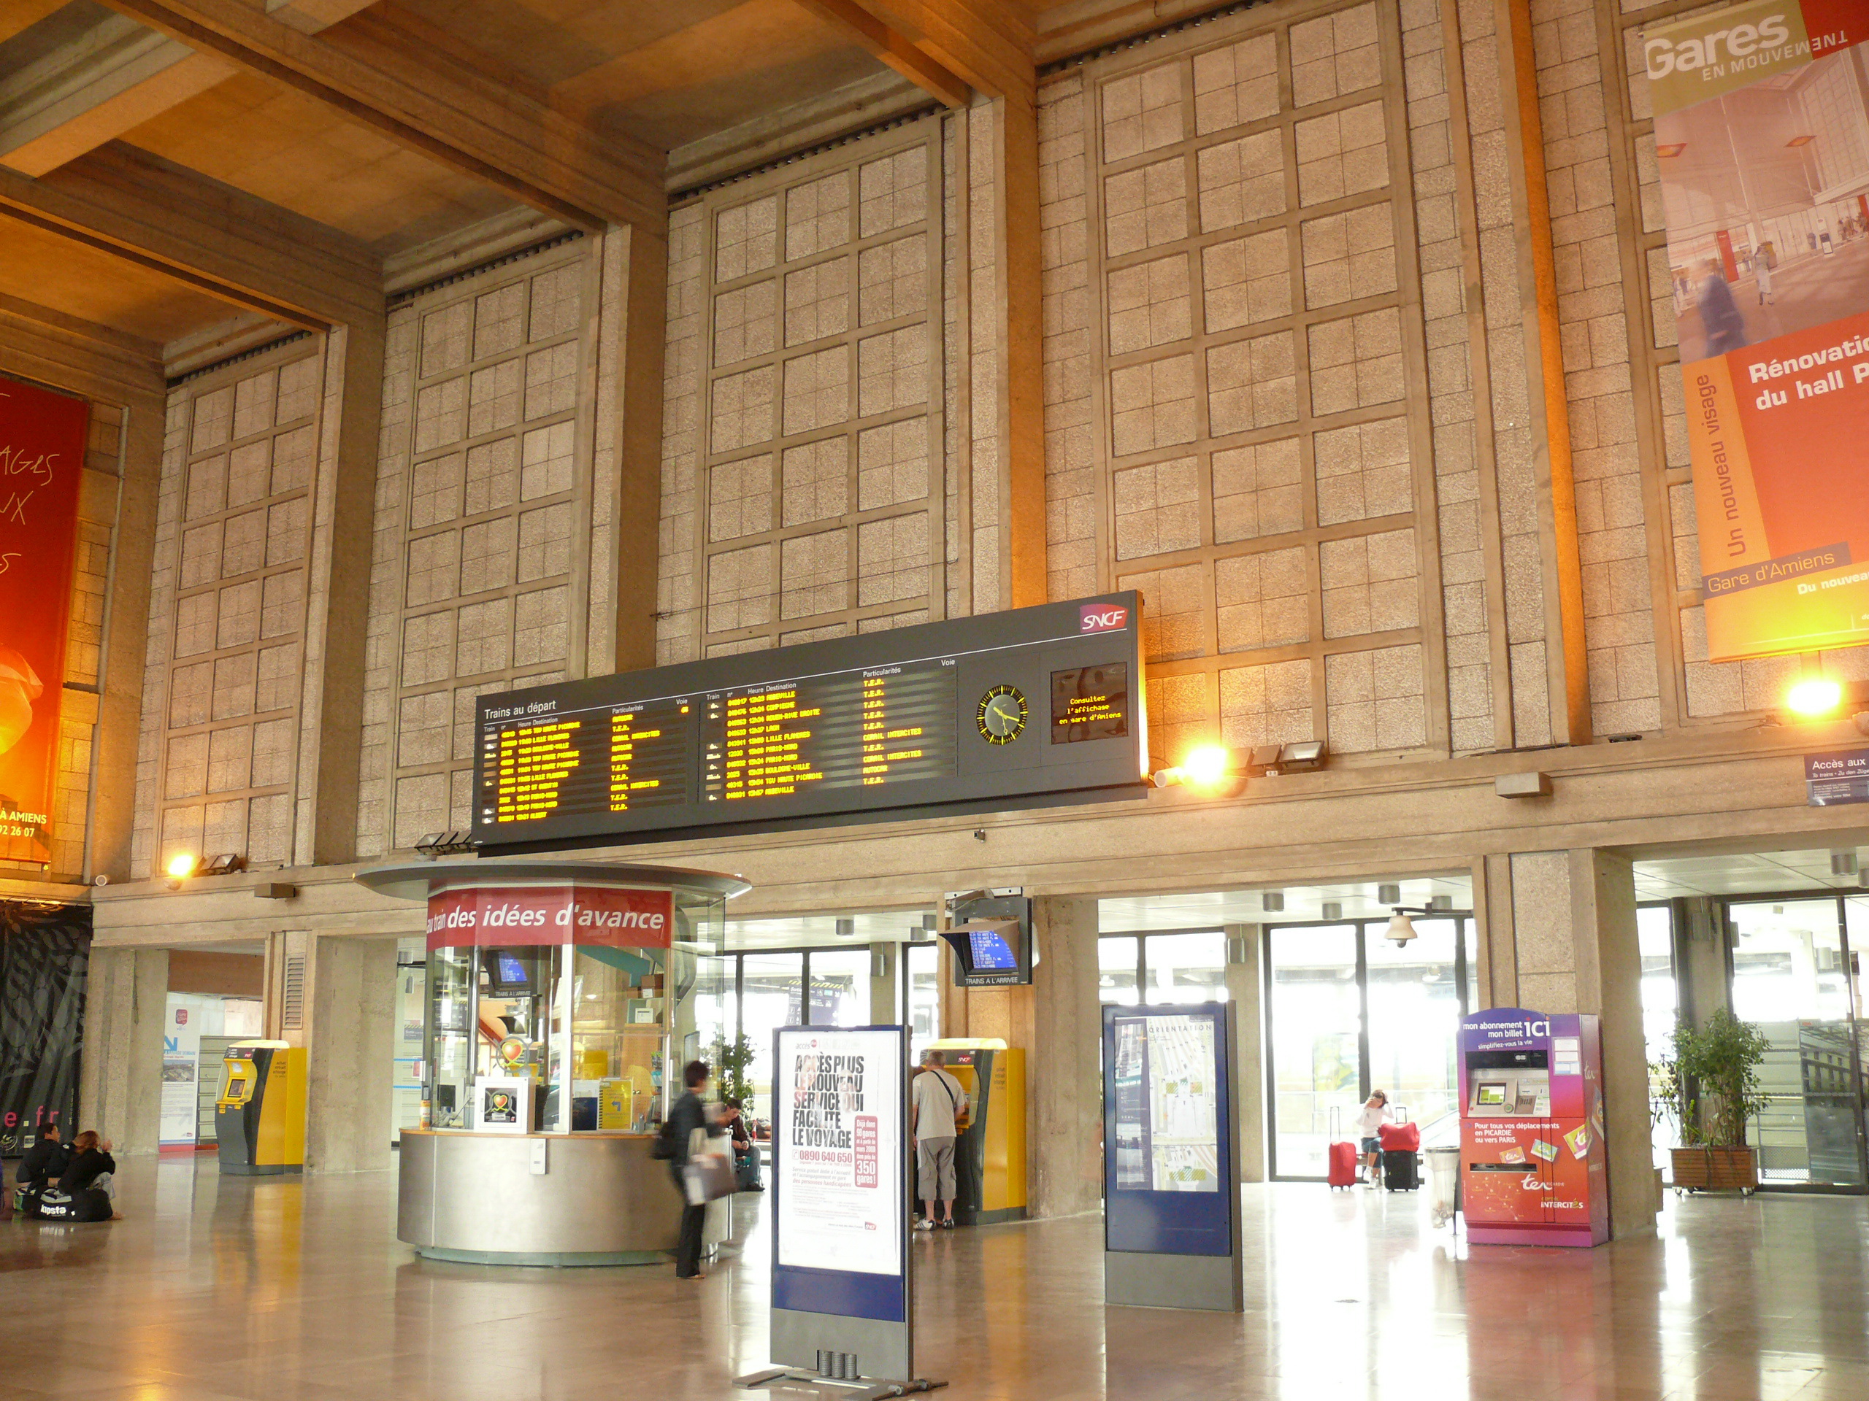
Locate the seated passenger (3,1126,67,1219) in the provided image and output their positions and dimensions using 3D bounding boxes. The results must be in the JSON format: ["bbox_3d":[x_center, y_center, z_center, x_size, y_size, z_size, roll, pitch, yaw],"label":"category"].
[{"bbox_3d":[-9.110,4.762,19.206,0.680,0.880,0.520,8,-13,-36],"label":"seated passenger"}]

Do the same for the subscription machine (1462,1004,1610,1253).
[{"bbox_3d":[5.120,3.638,16.146,1.080,1.950,0.570,-8,-13,34],"label":"subscription machine"}]

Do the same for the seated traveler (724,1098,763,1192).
[{"bbox_3d":[-2.429,5.547,23.682,0.520,1.150,0.750,3,-11,-17],"label":"seated traveler"}]

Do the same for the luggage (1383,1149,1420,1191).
[{"bbox_3d":[5.571,5.595,22.566,0.400,0.510,0.250,-8,-13,34],"label":"luggage"}]

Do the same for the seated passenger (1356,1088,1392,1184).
[{"bbox_3d":[5.486,5.492,23.709,0.460,1.200,0.600,-5,-12,23],"label":"seated passenger"}]

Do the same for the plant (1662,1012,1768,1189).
[{"bbox_3d":[8.804,4.548,21.449,1.100,2.030,0.800,-8,-13,34],"label":"plant"}]

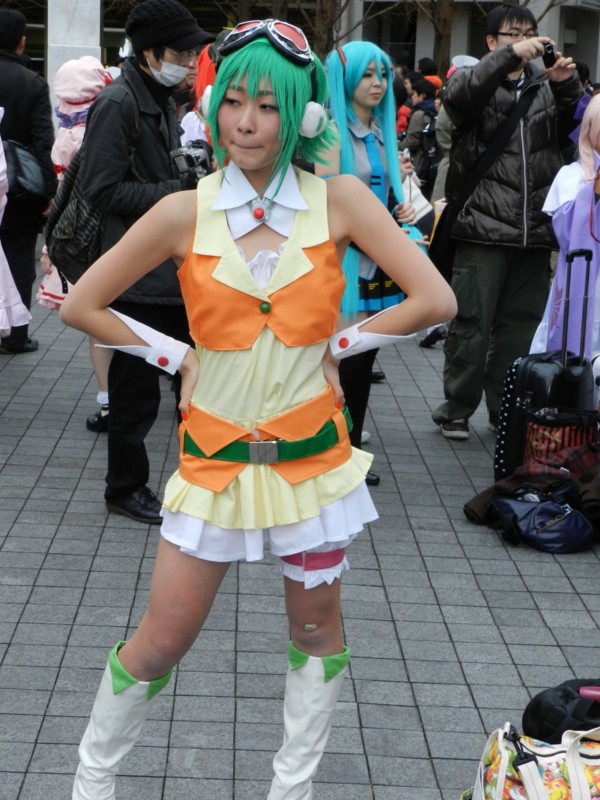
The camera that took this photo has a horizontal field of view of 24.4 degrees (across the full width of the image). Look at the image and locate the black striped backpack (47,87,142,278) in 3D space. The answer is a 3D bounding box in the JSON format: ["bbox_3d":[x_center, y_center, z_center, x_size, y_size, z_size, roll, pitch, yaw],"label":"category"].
[{"bbox_3d":[-0.685,-0.712,4.580,0.250,0.620,0.300,11,13,11],"label":"black striped backpack"}]

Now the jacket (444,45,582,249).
[{"bbox_3d":[0.870,-1.025,5.650,0.570,0.820,0.460,-3,14,-25],"label":"jacket"}]

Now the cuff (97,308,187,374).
[{"bbox_3d":[-0.277,-0.099,2.440,0.160,0.072,0.080,23,20,10],"label":"cuff"}]

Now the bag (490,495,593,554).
[{"bbox_3d":[0.797,0.402,4.665,0.340,0.150,0.240,3,13,0],"label":"bag"}]

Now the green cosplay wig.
[{"bbox_3d":[-0.052,-0.493,2.380,0.220,0.255,0.240,14,13,13],"label":"green cosplay wig"}]

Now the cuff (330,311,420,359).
[{"bbox_3d":[0.126,-0.116,2.450,0.160,0.070,0.080,-22,21,-20],"label":"cuff"}]

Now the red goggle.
[{"bbox_3d":[-0.058,-0.596,2.310,0.160,0.075,0.072,14,54,12],"label":"red goggle"}]

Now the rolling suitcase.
[{"bbox_3d":[0.960,-0.128,5.304,0.210,0.907,0.340,12,16,36],"label":"rolling suitcase"}]

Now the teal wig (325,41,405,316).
[{"bbox_3d":[0.233,-0.806,5.000,0.320,1.000,0.260,-8,17,-39],"label":"teal wig"}]

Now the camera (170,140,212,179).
[{"bbox_3d":[-0.349,-0.763,4.420,0.120,0.100,0.130,-16,15,-27],"label":"camera"}]

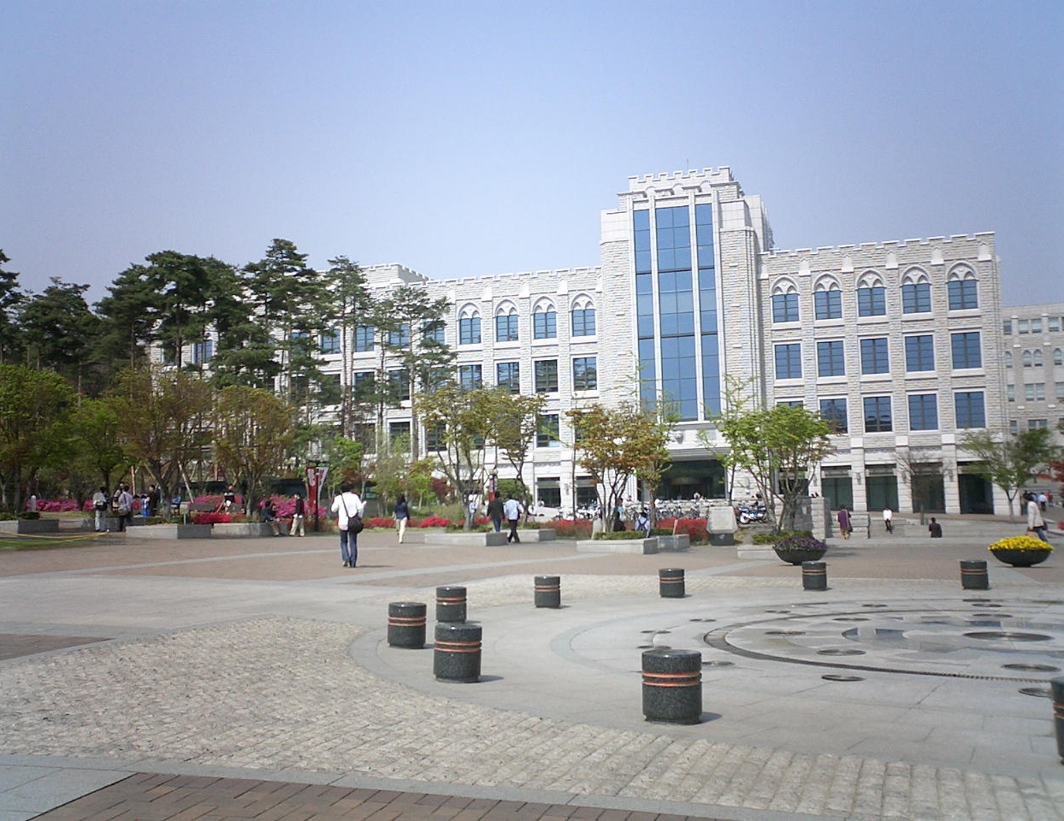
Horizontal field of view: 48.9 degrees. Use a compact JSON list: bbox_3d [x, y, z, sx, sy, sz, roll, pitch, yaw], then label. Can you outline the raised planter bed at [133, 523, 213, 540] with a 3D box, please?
[{"bbox_3d":[-13.389,4.516,43.274,2.020,0.480,2.020,-3,-6,17],"label":"raised planter bed"}]

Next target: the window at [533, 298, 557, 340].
[{"bbox_3d":[0.963,-7.142,90.903,1.910,3.120,0.300,-3,-6,17],"label":"window"}]

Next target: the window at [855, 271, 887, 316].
[{"bbox_3d":[24.117,-8.303,83.221,1.970,3.150,0.300,-3,-5,16],"label":"window"}]

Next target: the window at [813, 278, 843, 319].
[{"bbox_3d":[21.406,-8.085,84.770,2.010,3.030,0.300,-3,-6,17],"label":"window"}]

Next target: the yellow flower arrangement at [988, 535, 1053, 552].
[{"bbox_3d":[9.724,2.665,23.323,1.210,0.290,1.210,-2,-5,0],"label":"yellow flower arrangement"}]

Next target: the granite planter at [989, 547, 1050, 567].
[{"bbox_3d":[9.732,2.934,23.300,1.108,0.360,1.108,-2,-5,0],"label":"granite planter"}]

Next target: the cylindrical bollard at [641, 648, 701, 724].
[{"bbox_3d":[0.853,1.681,7.142,0.345,0.403,0.345,-2,-5,0],"label":"cylindrical bollard"}]

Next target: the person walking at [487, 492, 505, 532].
[{"bbox_3d":[-1.253,3.728,40.926,0.580,1.740,0.450,-2,-5,3],"label":"person walking"}]

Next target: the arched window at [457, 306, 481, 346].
[{"bbox_3d":[-4.876,-6.679,91.380,1.970,3.150,0.300,-3,-5,16],"label":"arched window"}]

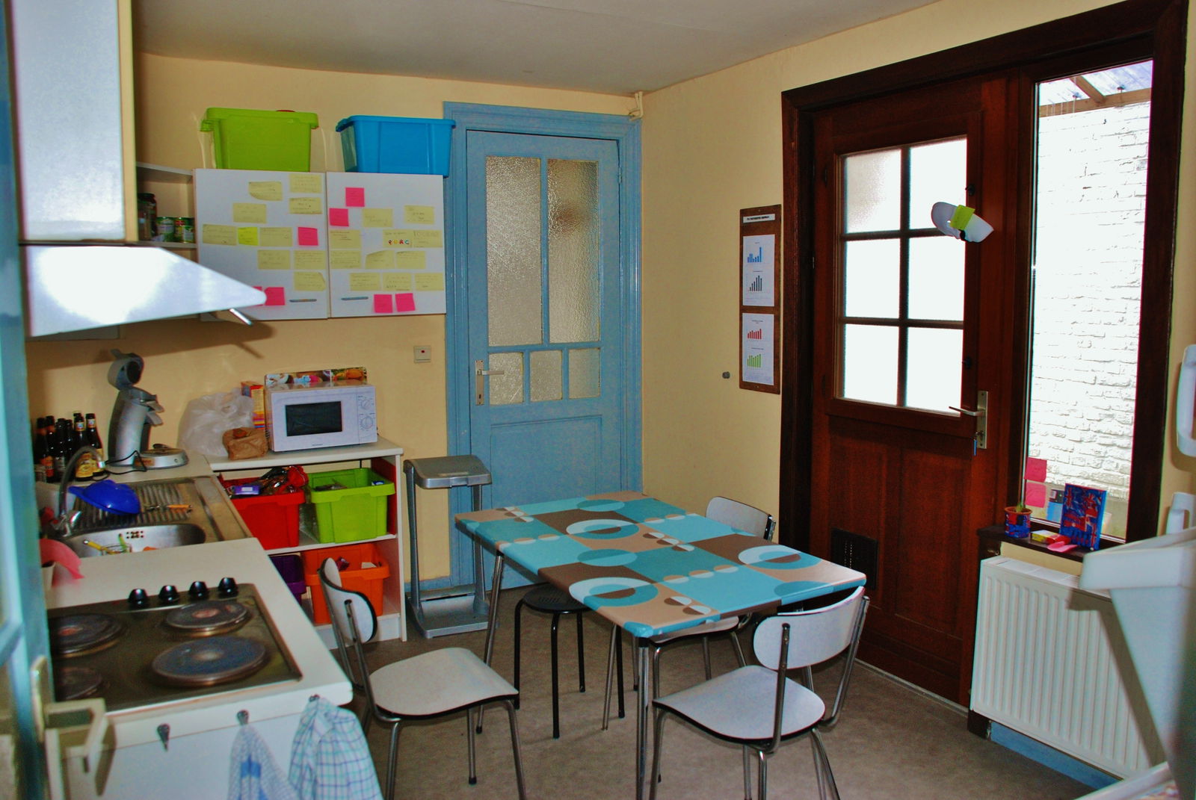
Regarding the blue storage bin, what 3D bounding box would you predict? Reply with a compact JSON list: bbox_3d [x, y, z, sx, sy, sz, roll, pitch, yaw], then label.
[{"bbox_3d":[-0.850,-1.028,3.721,0.440,0.222,0.300,-5,9,-29],"label":"blue storage bin"}]

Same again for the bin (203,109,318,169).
[{"bbox_3d":[-1.319,-0.978,3.463,0.430,0.222,0.300,-5,9,-29],"label":"bin"}]

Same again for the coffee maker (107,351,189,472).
[{"bbox_3d":[-1.665,0.037,3.302,0.275,0.415,0.190,-2,8,-9],"label":"coffee maker"}]

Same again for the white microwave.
[{"bbox_3d":[-1.168,0.056,3.757,0.430,0.247,0.290,-5,9,-29],"label":"white microwave"}]

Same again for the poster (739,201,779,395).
[{"bbox_3d":[0.678,-0.423,3.795,0.015,0.778,0.267,-5,9,-29],"label":"poster"}]

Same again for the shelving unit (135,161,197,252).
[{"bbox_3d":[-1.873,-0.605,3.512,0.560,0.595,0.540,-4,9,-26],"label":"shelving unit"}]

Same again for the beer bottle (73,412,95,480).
[{"bbox_3d":[-1.764,0.164,3.070,0.065,0.230,0.065,-5,9,-29],"label":"beer bottle"}]

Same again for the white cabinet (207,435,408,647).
[{"bbox_3d":[-1.205,0.609,3.732,0.735,0.845,0.390,-5,9,-32],"label":"white cabinet"}]

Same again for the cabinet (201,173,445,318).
[{"bbox_3d":[-1.131,-0.621,3.646,0.970,0.572,0.310,-5,9,-29],"label":"cabinet"}]

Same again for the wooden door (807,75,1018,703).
[{"bbox_3d":[1.119,-0.023,3.323,0.060,2.160,0.930,-5,9,-29],"label":"wooden door"}]

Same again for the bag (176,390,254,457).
[{"bbox_3d":[-1.506,0.087,3.535,0.285,0.248,0.230,-5,9,-29],"label":"bag"}]

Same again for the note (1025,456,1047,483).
[{"bbox_3d":[1.405,0.225,2.868,0.004,0.076,0.075,-5,9,-29],"label":"note"}]

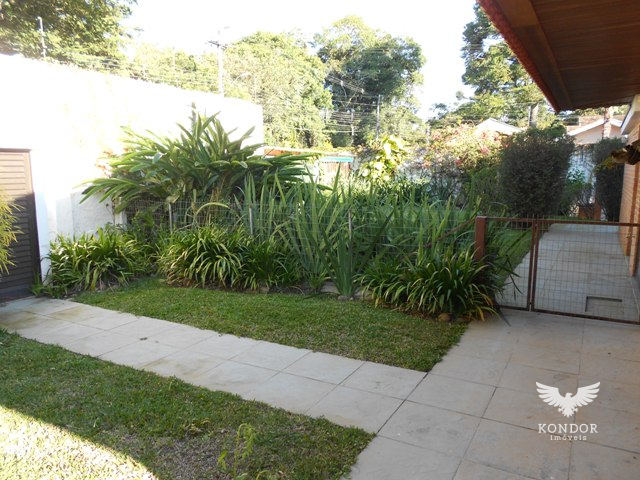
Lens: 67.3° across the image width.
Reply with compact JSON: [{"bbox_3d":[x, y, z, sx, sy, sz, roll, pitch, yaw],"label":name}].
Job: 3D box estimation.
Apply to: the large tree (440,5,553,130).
[{"bbox_3d":[13.516,-10.358,35.995,9.500,14.940,9.000,3,7,20],"label":"large tree"}]

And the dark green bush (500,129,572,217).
[{"bbox_3d":[6.389,-1.761,14.186,2.200,3.110,2.100,3,8,24],"label":"dark green bush"}]

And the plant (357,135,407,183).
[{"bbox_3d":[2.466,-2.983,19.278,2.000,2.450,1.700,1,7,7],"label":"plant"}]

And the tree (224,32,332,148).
[{"bbox_3d":[-2.869,-8.360,33.230,7.600,11.450,7.200,0,7,-5],"label":"tree"}]

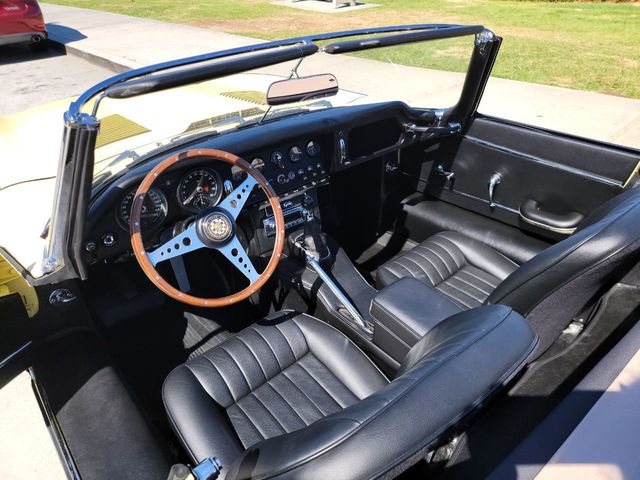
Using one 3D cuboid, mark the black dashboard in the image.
[{"bbox_3d":[-0.127,-0.243,1.399,1.230,0.230,0.185,-25,41,-33],"label":"black dashboard"}]

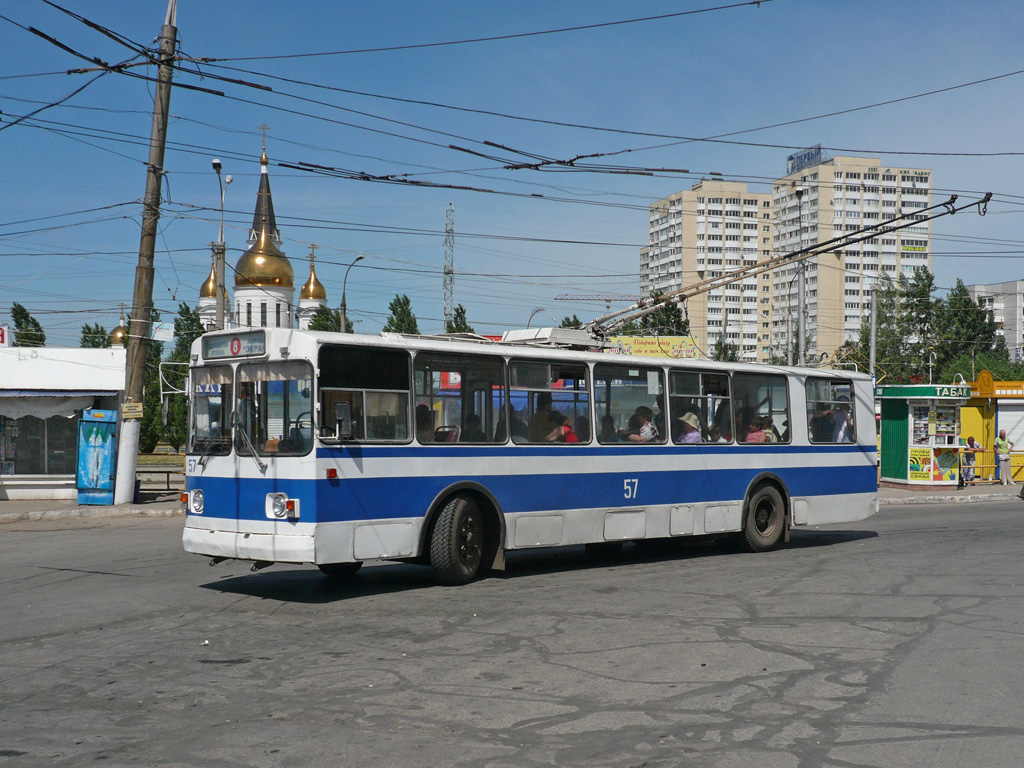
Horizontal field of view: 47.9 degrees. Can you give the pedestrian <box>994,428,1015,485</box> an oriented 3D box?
[{"bbox_3d":[14.800,2.210,34.600,0.580,1.660,0.400,1,-1,-13],"label":"pedestrian"}]

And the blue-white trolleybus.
[{"bbox_3d":[1.230,0.890,16.250,2.500,3.100,11.800,-3,-4,45],"label":"blue-white trolleybus"}]

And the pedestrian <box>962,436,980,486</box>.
[{"bbox_3d":[13.650,2.310,34.300,0.520,1.470,0.500,1,-1,-9],"label":"pedestrian"}]

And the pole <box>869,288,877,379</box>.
[{"bbox_3d":[18.100,-0.500,58.000,0.280,8.500,0.280,0,-1,0],"label":"pole"}]

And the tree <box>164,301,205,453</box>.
[{"bbox_3d":[-16.500,-0.350,58.000,2.300,7.500,2.300,0,-1,0],"label":"tree"}]

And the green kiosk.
[{"bbox_3d":[11.740,1.500,33.100,2.200,2.950,2.100,0,-1,-5],"label":"green kiosk"}]

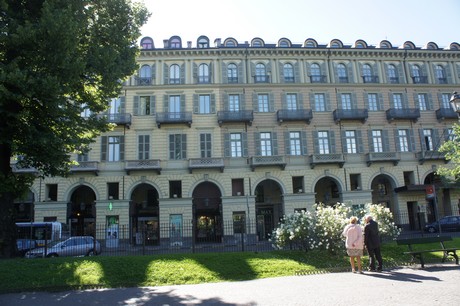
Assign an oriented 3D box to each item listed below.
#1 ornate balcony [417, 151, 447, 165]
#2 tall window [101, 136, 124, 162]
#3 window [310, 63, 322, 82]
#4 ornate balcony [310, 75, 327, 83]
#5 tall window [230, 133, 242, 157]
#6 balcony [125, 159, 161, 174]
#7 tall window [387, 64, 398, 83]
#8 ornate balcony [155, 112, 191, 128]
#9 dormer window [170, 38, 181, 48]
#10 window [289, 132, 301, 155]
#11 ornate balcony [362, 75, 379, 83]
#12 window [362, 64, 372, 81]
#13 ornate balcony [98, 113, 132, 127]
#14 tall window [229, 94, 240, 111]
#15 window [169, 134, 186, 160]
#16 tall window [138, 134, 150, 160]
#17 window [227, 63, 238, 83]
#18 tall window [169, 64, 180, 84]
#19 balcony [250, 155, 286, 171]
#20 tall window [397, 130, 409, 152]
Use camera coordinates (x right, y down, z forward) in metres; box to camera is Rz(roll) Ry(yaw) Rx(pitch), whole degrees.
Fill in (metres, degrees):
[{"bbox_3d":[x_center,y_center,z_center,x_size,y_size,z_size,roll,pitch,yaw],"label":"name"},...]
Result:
[{"bbox_3d":[20.923,0.513,35.354,3.350,1.500,0.900,-2,-12,-4],"label":"ornate balcony"},{"bbox_3d":[-10.808,-0.297,31.879,2.157,2.454,0.250,-2,-12,-5],"label":"tall window"},{"bbox_3d":[9.485,-8.791,37.949,1.170,2.400,0.220,-2,-12,-4],"label":"window"},{"bbox_3d":[9.620,-7.997,37.426,1.760,0.950,0.500,-2,-12,-4],"label":"ornate balcony"},{"bbox_3d":[0.674,-0.768,34.813,1.100,2.500,0.250,-2,-12,-4],"label":"tall window"},{"bbox_3d":[-8.508,1.328,33.902,3.500,1.270,1.000,-2,-12,-4],"label":"balcony"},{"bbox_3d":[18.238,-8.907,38.569,1.200,2.400,0.220,-2,-12,-4],"label":"tall window"},{"bbox_3d":[-5.663,-3.347,35.338,3.560,1.350,1.000,-2,-11,-5],"label":"ornate balcony"},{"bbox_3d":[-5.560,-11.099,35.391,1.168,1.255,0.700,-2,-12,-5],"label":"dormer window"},{"bbox_3d":[6.757,-0.946,35.249,1.100,2.480,0.250,-2,-12,-4],"label":"window"},{"bbox_3d":[15.216,-7.850,37.137,1.600,0.821,0.500,-2,-11,-5],"label":"ornate balcony"},{"bbox_3d":[15.002,-8.624,37.391,1.100,2.150,0.250,-2,-12,-4],"label":"window"},{"bbox_3d":[-11.629,-3.320,34.890,3.350,1.180,1.000,-2,-11,-5],"label":"ornate balcony"},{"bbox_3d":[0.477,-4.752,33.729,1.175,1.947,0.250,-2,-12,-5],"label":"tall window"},{"bbox_3d":[-5.661,-0.593,37.171,1.850,2.800,0.250,-2,-13,-5],"label":"window"},{"bbox_3d":[-8.435,-0.523,34.085,1.137,2.539,0.250,-2,-11,-5],"label":"tall window"},{"bbox_3d":[0.288,-9.267,39.680,1.350,2.500,0.250,-2,-13,-5],"label":"window"},{"bbox_3d":[-5.717,-8.186,35.850,1.132,2.278,0.250,-2,-11,-5],"label":"tall window"},{"bbox_3d":[3.826,1.105,34.151,3.400,1.365,1.050,-2,-11,-5],"label":"balcony"},{"bbox_3d":[17.139,-1.137,34.352,1.164,2.238,0.250,-2,-12,-5],"label":"tall window"}]

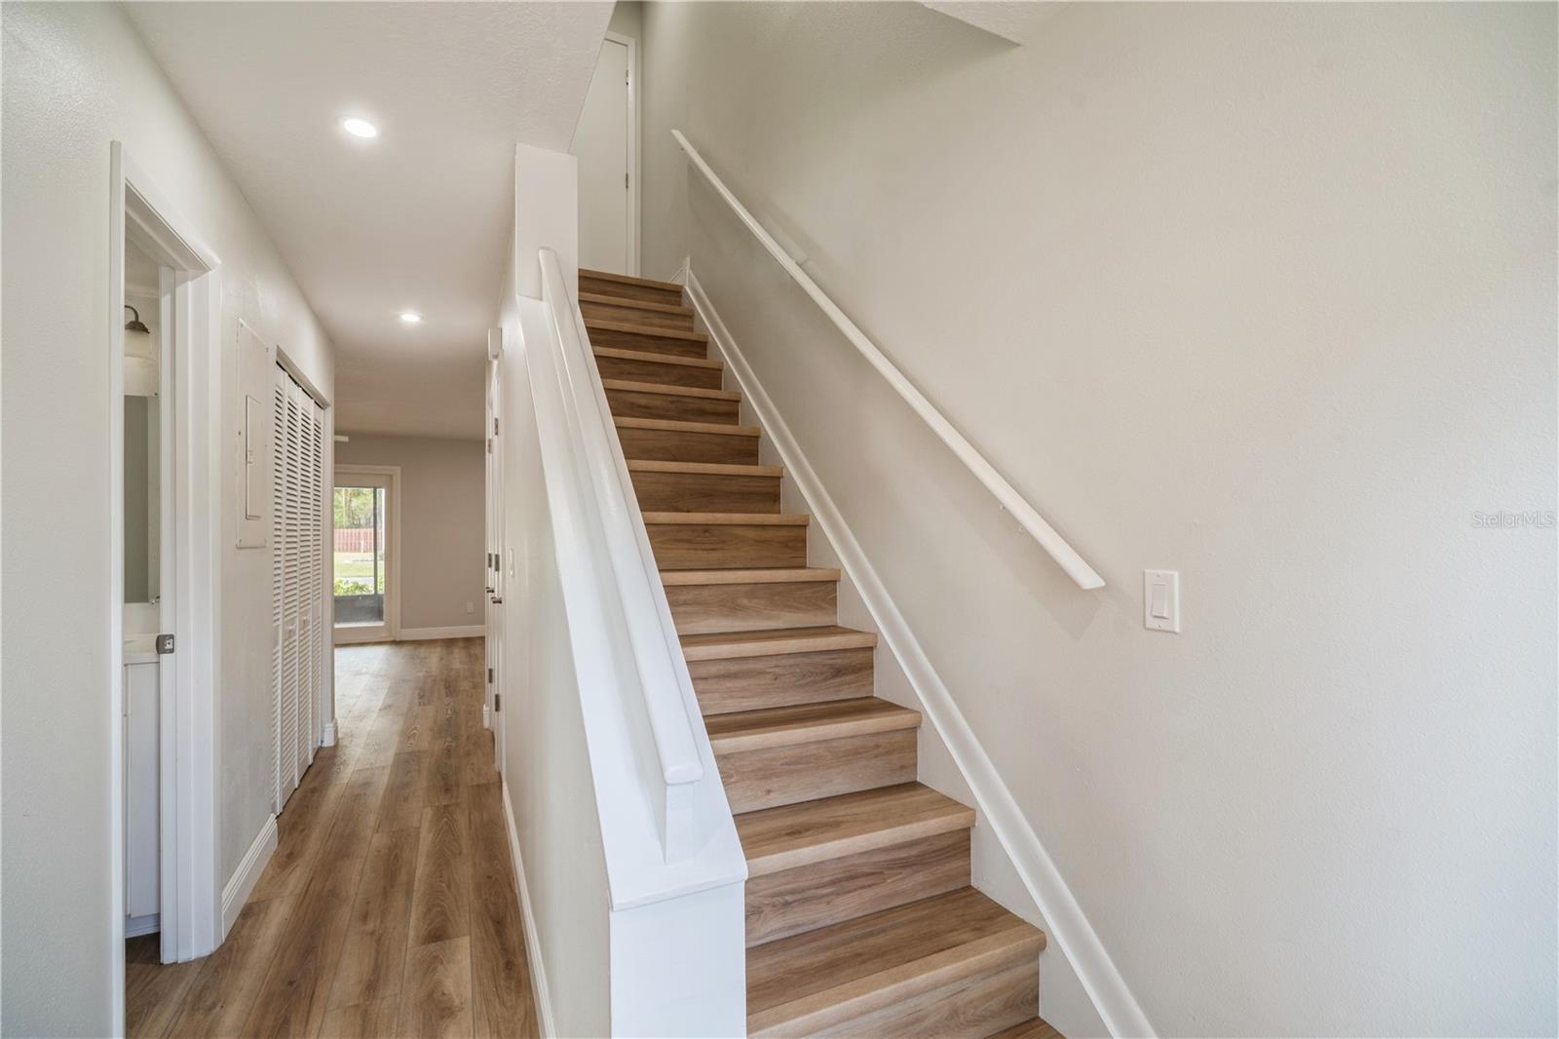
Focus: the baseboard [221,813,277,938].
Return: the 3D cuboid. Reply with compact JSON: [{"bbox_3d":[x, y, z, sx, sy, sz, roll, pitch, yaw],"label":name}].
[{"bbox_3d":[-1.906,1.260,2.348,0.017,0.134,0.675,0,-1,-26],"label":"baseboard"}]

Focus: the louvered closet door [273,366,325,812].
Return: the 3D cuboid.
[{"bbox_3d":[-2.431,0.315,3.273,0.040,2.000,1.270,0,-1,-26],"label":"louvered closet door"}]

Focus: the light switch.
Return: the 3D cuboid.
[{"bbox_3d":[0.727,0.156,1.238,0.009,0.114,0.070,0,-1,-26],"label":"light switch"}]

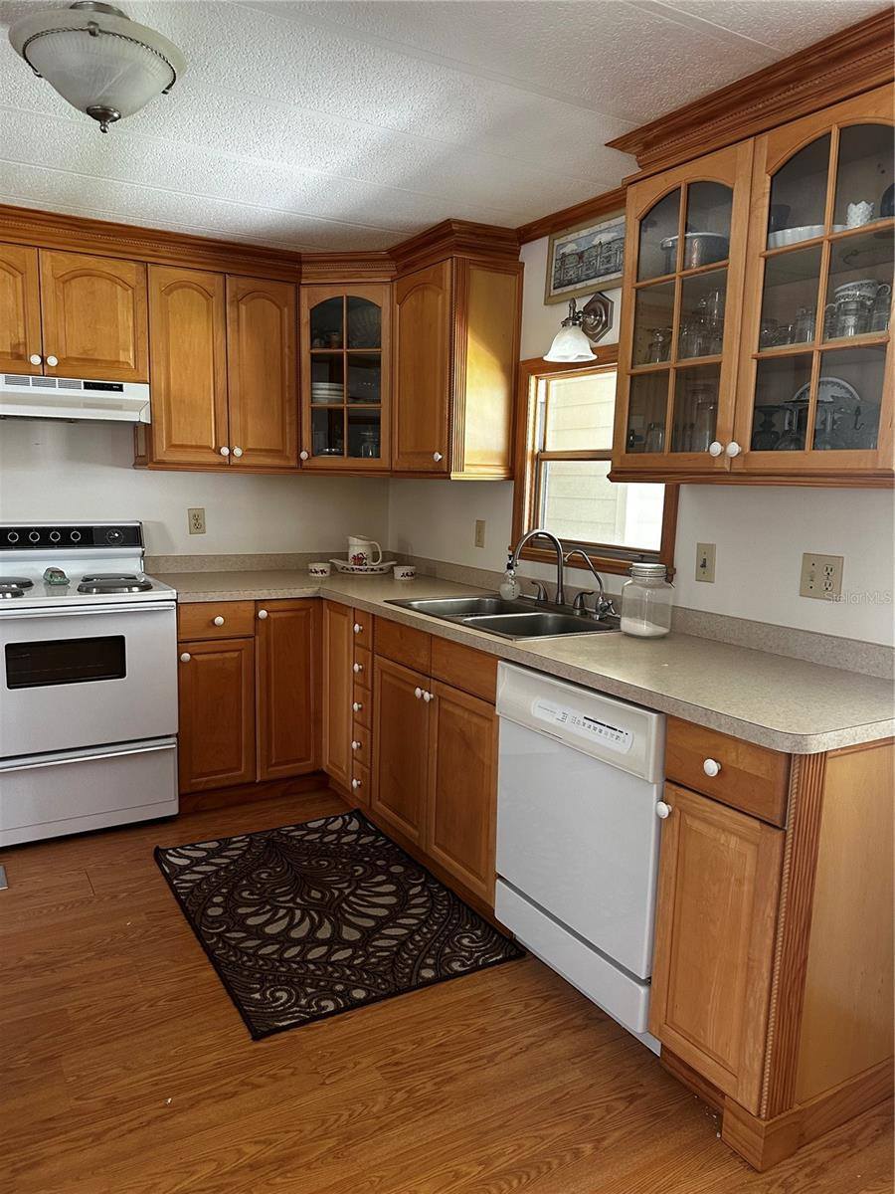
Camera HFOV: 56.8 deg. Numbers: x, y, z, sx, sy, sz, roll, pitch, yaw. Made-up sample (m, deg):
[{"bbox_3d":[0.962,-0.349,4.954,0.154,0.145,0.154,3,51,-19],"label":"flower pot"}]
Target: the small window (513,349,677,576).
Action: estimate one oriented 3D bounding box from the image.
[{"bbox_3d":[0.509,-0.477,2.866,0.080,0.742,0.870,-3,9,-30],"label":"small window"}]

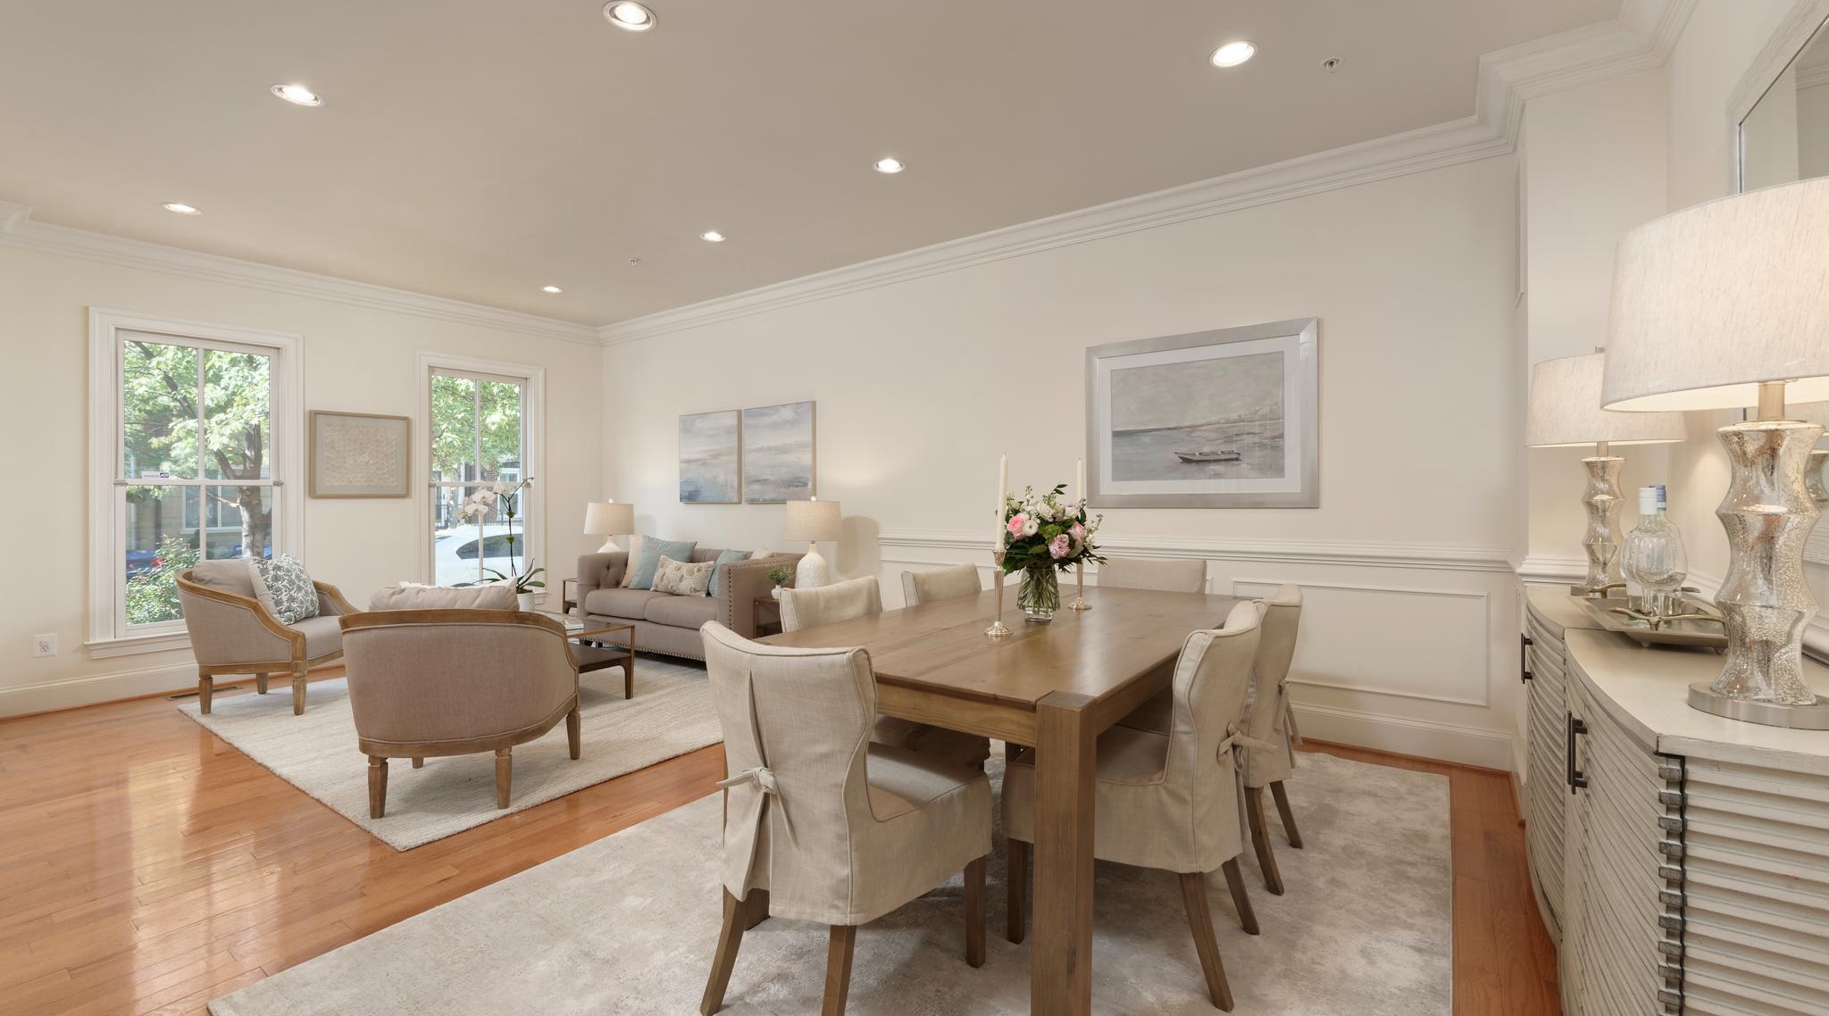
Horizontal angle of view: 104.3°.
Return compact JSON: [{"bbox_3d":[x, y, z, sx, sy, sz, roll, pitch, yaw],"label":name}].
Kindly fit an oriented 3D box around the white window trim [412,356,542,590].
[{"bbox_3d":[-3.385,-0.158,5.633,0.120,1.970,0.970,0,1,39],"label":"white window trim"}]

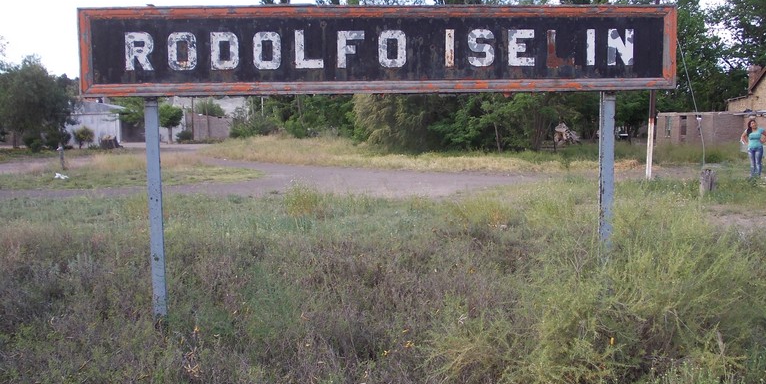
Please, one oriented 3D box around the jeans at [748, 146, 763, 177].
[{"bbox_3d":[10.502,-0.860,23.700,0.400,0.880,0.260,1,5,17],"label":"jeans"}]

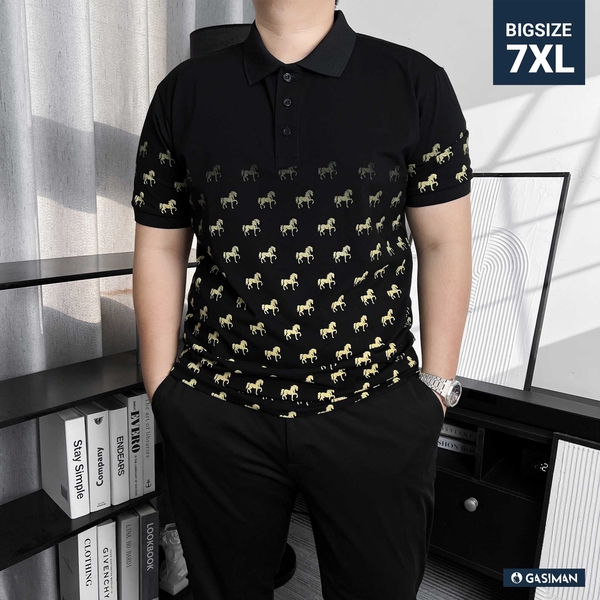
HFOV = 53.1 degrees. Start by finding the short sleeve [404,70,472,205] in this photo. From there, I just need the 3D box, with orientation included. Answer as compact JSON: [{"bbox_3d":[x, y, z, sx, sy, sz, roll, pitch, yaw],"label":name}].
[{"bbox_3d":[0.223,-0.265,0.975,0.113,0.210,0.150,-2,12,8],"label":"short sleeve"}]

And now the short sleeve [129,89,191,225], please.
[{"bbox_3d":[-0.222,-0.233,0.975,0.110,0.215,0.150,5,12,6],"label":"short sleeve"}]

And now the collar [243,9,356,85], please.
[{"bbox_3d":[-0.001,-0.399,0.930,0.175,0.130,0.170,3,12,7],"label":"collar"}]

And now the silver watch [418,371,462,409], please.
[{"bbox_3d":[0.234,0.152,1.021,0.064,0.043,0.068,10,-8,43],"label":"silver watch"}]

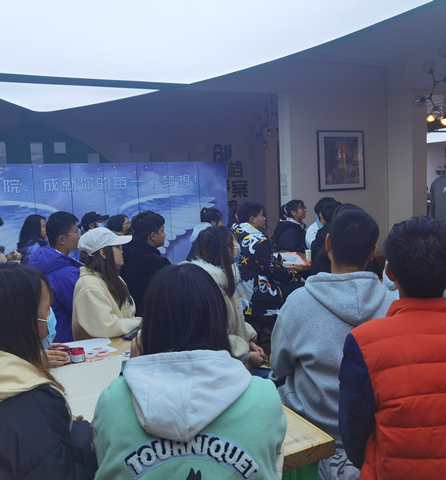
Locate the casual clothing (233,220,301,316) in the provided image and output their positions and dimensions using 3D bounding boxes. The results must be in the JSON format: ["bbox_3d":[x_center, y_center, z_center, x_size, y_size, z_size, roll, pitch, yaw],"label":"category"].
[{"bbox_3d":[0.316,0.232,3.800,0.460,0.700,0.500,-3,5,-12],"label":"casual clothing"}]

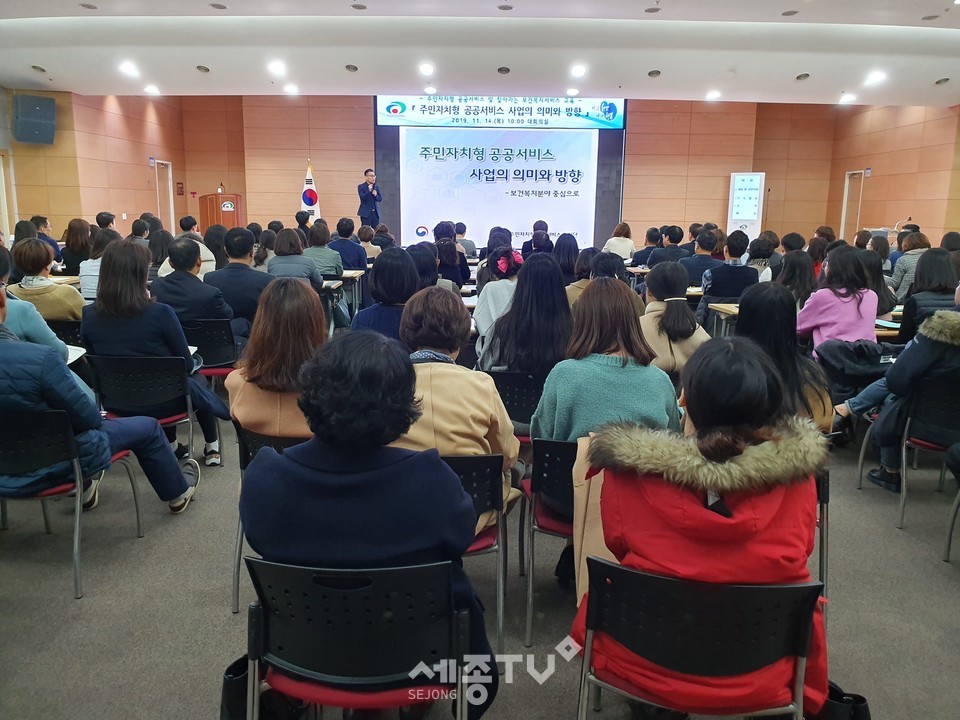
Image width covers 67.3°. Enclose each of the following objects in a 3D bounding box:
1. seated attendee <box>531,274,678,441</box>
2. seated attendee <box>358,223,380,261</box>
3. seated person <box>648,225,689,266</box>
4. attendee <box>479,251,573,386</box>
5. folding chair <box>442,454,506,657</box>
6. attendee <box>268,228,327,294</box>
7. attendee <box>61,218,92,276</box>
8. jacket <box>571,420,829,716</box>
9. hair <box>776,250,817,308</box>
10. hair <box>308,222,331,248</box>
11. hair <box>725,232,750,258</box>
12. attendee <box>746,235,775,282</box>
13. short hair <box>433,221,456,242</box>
[{"bbox_3d":[0.456,0.304,2.758,0.500,1.250,0.800,1,13,0],"label":"seated attendee"},{"bbox_3d":[-1.388,-1.021,9.137,0.420,1.270,0.700,1,12,3],"label":"seated attendee"},{"bbox_3d":[2.156,-0.904,8.387,0.520,1.320,0.780,-1,12,-6],"label":"seated person"},{"bbox_3d":[0.241,0.101,3.702,0.520,1.320,0.800,1,12,2],"label":"attendee"},{"bbox_3d":[-0.158,0.602,2.515,0.480,0.760,0.530,1,13,2],"label":"folding chair"},{"bbox_3d":[-1.677,-0.567,6.670,0.530,1.300,0.800,1,12,2],"label":"attendee"},{"bbox_3d":[-4.016,-0.748,7.571,0.440,1.330,0.720,3,12,12],"label":"attendee"},{"bbox_3d":[0.528,0.449,1.830,0.560,0.630,0.460,2,12,5],"label":"jacket"},{"bbox_3d":[2.280,-0.589,5.241,0.270,0.410,0.230,0,12,-5],"label":"hair"},{"bbox_3d":[-1.506,-1.168,6.765,0.200,0.245,0.220,1,13,3],"label":"hair"},{"bbox_3d":[2.246,-1.013,6.281,0.185,0.235,0.210,0,12,-4],"label":"hair"},{"bbox_3d":[2.724,-0.606,7.205,0.500,1.260,0.780,0,12,-1],"label":"attendee"},{"bbox_3d":[-0.359,-1.305,7.428,0.220,0.230,0.230,1,12,2],"label":"short hair"}]

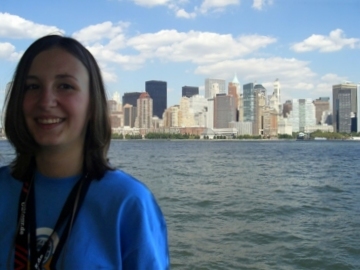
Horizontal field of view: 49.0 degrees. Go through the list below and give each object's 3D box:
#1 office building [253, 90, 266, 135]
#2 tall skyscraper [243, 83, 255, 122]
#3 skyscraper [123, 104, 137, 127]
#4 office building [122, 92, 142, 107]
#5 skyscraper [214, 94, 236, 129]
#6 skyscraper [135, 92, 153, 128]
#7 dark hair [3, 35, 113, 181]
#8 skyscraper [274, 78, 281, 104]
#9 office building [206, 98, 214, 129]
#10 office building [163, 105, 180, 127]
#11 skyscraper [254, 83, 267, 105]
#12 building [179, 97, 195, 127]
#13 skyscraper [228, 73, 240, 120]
[{"bbox_3d":[219.270,-56.010,1090.380,26.000,131.800,32.000,0,0,28],"label":"office building"},{"bbox_3d":[163.406,-56.490,940.000,29.000,132.009,28.000,0,-1,0],"label":"tall skyscraper"},{"bbox_3d":[-167.000,-47.770,1320.330,28.000,118.200,34.000,0,0,30],"label":"skyscraper"},{"bbox_3d":[-157.136,-65.416,1350.000,56.000,158.160,54.000,0,-1,25],"label":"office building"},{"bbox_3d":[122.620,-49.700,1065.340,54.000,118.900,30.000,0,0,12],"label":"skyscraper"},{"bbox_3d":[-102.935,-55.042,1130.000,38.000,132.958,38.000,0,-1,20],"label":"skyscraper"},{"bbox_3d":[-0.258,-0.058,0.840,0.228,0.310,0.220,0,-1,-7],"label":"dark hair"},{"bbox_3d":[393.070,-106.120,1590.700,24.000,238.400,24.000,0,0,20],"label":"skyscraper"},{"bbox_3d":[86.230,-45.540,1110.310,20.000,111.100,24.000,0,0,12],"label":"office building"},{"bbox_3d":[-23.010,-35.050,1070.240,40.000,89.600,28.000,0,0,22],"label":"office building"},{"bbox_3d":[329.985,-97.356,1620.000,44.000,227.505,44.000,0,-1,-42],"label":"skyscraper"},{"bbox_3d":[22.850,-56.440,1290.380,40.000,135.200,32.000,0,0,22],"label":"building"},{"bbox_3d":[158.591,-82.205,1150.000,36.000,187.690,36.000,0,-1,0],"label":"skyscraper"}]

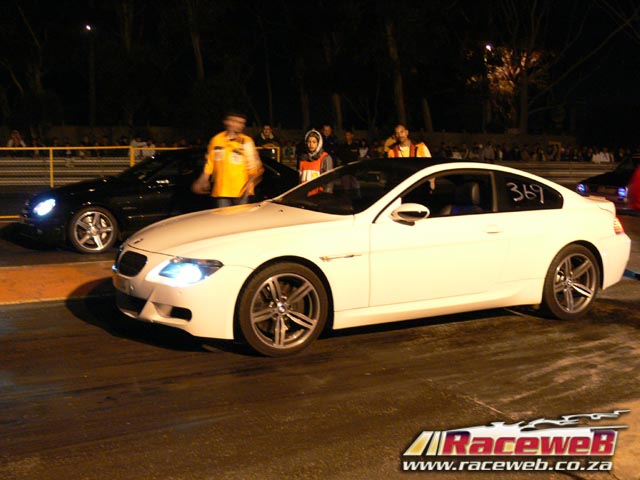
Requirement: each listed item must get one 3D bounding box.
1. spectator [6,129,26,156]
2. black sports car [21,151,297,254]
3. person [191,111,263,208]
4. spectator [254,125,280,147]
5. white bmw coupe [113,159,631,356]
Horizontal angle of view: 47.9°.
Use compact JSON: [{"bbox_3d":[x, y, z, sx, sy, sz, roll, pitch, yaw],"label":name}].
[{"bbox_3d":[-8.000,-2.100,19.000,0.540,1.580,0.420,-2,7,-25],"label":"spectator"},{"bbox_3d":[-2.000,-0.655,10.850,4.620,1.390,1.780,-2,7,-28],"label":"black sports car"},{"bbox_3d":[-0.930,-0.370,7.200,0.660,1.780,0.380,2,7,7],"label":"person"},{"bbox_3d":[-1.090,-1.500,14.900,0.540,1.660,0.400,0,7,-9],"label":"spectator"},{"bbox_3d":[0.660,-0.030,6.300,4.860,1.375,1.870,-3,7,-29],"label":"white bmw coupe"}]

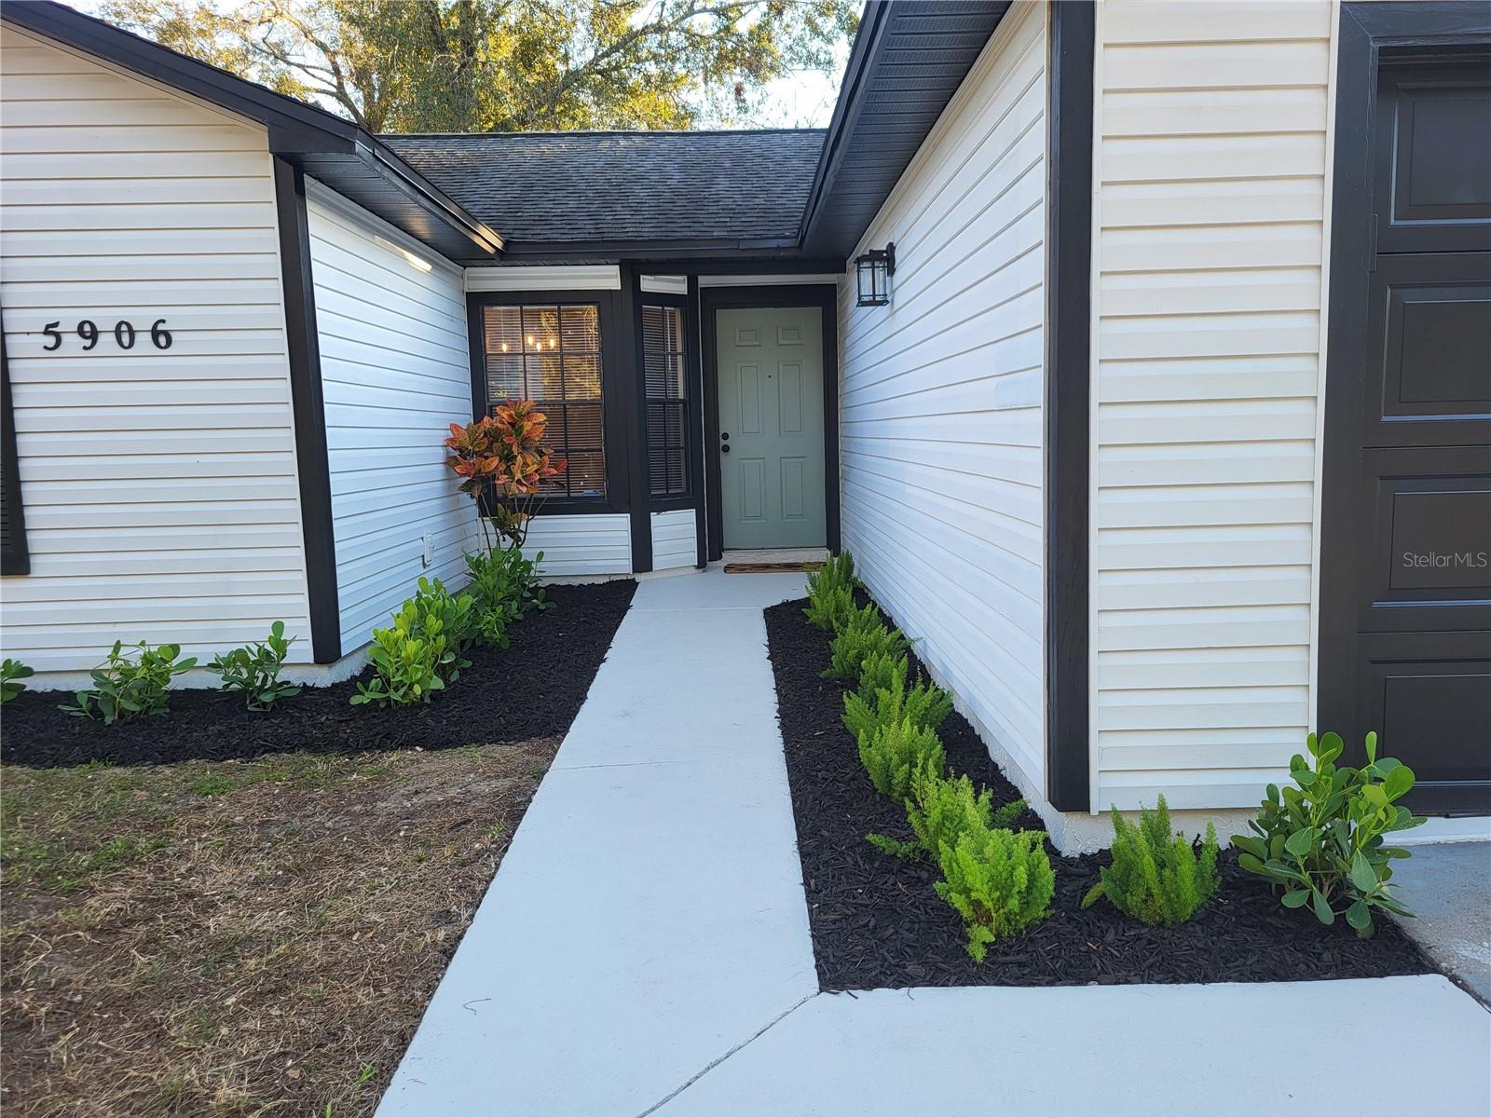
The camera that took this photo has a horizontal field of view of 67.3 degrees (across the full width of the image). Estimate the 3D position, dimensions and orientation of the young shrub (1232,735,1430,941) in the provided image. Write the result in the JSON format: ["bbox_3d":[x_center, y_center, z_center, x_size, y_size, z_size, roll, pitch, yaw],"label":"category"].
[{"bbox_3d":[1.525,0.677,2.926,0.508,0.468,0.440,-1,6,0],"label":"young shrub"}]

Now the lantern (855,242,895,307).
[{"bbox_3d":[0.684,-1.524,6.031,0.225,0.340,0.180,-2,7,0],"label":"lantern"}]

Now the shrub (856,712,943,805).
[{"bbox_3d":[0.542,0.667,3.904,0.309,0.273,0.310,-1,6,0],"label":"shrub"}]

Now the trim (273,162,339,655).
[{"bbox_3d":[-2.070,-0.672,5.313,0.100,2.356,0.120,-1,6,0],"label":"trim"}]

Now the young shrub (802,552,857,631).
[{"bbox_3d":[0.516,0.173,6.847,0.328,0.440,0.420,-1,6,0],"label":"young shrub"}]

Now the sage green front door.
[{"bbox_3d":[0.230,-1.101,9.518,0.900,2.030,0.050,-2,7,0],"label":"sage green front door"}]

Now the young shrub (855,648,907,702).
[{"bbox_3d":[0.605,0.521,5.015,0.270,0.247,0.300,-1,6,0],"label":"young shrub"}]

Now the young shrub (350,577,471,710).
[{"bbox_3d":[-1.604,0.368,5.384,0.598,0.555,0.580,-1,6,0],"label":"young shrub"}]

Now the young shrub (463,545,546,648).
[{"bbox_3d":[-1.452,0.187,6.734,0.497,0.537,0.520,-1,6,0],"label":"young shrub"}]

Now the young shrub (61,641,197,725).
[{"bbox_3d":[-2.780,0.538,5.044,0.606,0.340,0.460,-2,7,0],"label":"young shrub"}]

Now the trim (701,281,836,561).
[{"bbox_3d":[0.218,-1.132,9.444,1.126,2.271,0.130,-1,6,0],"label":"trim"}]

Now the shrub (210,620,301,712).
[{"bbox_3d":[-2.298,0.485,5.252,0.425,0.400,0.380,-1,6,0],"label":"shrub"}]

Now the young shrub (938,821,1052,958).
[{"bbox_3d":[0.624,0.796,2.803,0.301,0.267,0.310,-2,7,0],"label":"young shrub"}]

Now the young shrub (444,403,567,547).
[{"bbox_3d":[-1.614,-0.389,7.594,0.818,1.365,0.750,-2,7,0],"label":"young shrub"}]

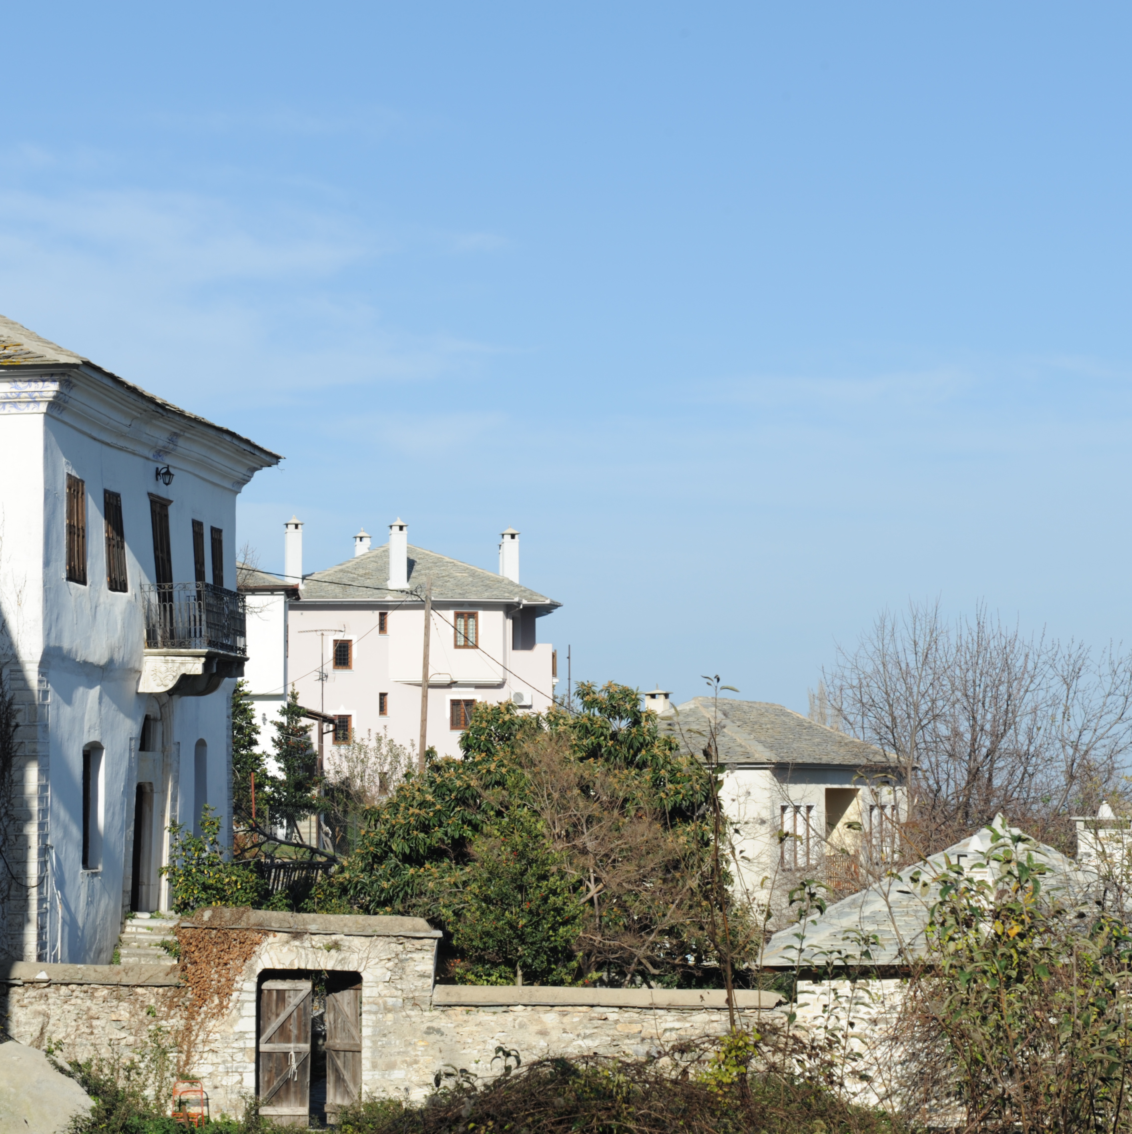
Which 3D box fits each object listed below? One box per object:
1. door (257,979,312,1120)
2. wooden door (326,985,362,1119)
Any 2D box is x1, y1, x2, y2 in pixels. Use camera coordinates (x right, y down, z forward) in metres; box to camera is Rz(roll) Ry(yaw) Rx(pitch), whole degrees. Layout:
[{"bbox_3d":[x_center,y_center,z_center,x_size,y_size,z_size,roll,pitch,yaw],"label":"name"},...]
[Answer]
[{"bbox_3d":[-3.733,6.439,43.692,0.720,2.000,0.090,0,-3,3],"label":"door"},{"bbox_3d":[-2.975,6.496,43.990,0.700,1.950,0.080,-2,-4,35],"label":"wooden door"}]

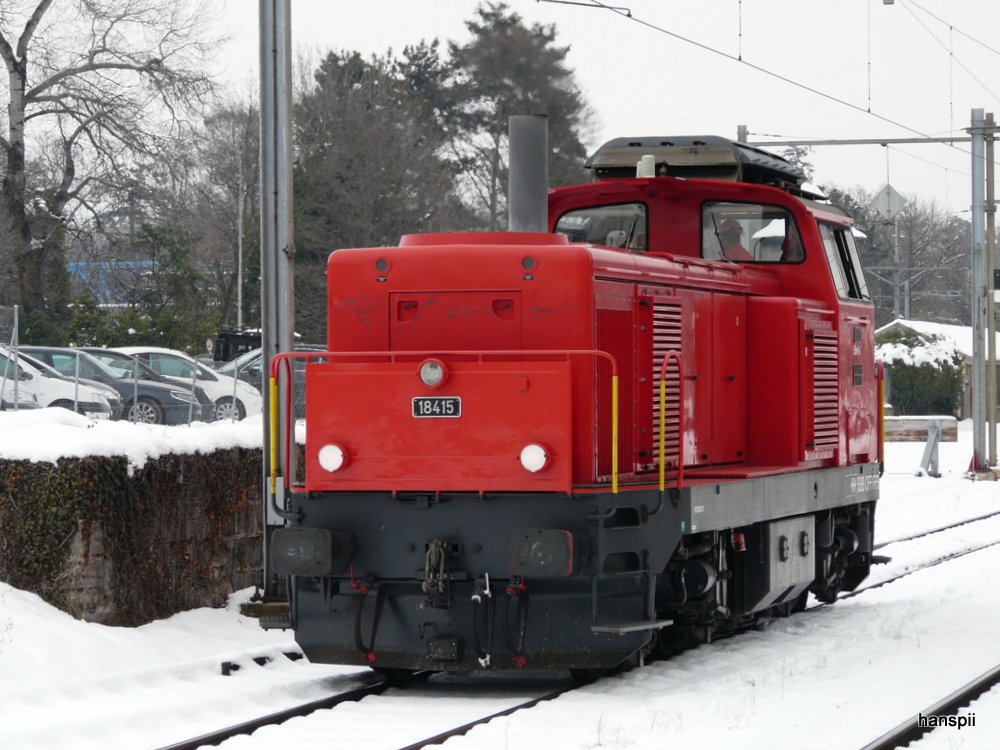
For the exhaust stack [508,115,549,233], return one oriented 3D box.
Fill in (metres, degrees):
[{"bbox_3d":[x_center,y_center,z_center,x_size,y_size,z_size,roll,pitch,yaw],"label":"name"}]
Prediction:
[{"bbox_3d":[0.225,-1.511,29.161,0.320,1.040,0.320,0,0,15],"label":"exhaust stack"}]

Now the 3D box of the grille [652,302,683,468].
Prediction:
[{"bbox_3d":[1.328,0.088,29.389,0.070,1.310,1.030,0,0,15],"label":"grille"}]

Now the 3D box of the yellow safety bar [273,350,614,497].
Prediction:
[{"bbox_3d":[-0.431,0.339,26.649,2.600,1.040,0.160,0,0,15],"label":"yellow safety bar"}]

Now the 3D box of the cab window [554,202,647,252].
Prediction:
[{"bbox_3d":[0.905,-1.298,34.609,0.950,0.550,0.070,0,0,15],"label":"cab window"}]

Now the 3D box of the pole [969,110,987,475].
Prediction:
[{"bbox_3d":[11.330,-1.995,88.000,0.290,8.600,0.290,-1,0,15],"label":"pole"}]

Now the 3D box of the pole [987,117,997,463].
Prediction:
[{"bbox_3d":[11.743,-2.054,89.000,0.180,8.500,0.180,-1,0,15],"label":"pole"}]

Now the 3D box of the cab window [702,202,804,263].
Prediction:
[{"bbox_3d":[2.335,-1.306,34.230,0.950,0.550,0.070,0,0,15],"label":"cab window"}]

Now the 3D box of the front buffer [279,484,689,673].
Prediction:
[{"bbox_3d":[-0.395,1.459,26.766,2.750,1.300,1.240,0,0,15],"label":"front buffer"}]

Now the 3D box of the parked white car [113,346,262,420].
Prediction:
[{"bbox_3d":[-5.810,0.252,66.850,4.250,1.500,1.780,0,0,15],"label":"parked white car"}]

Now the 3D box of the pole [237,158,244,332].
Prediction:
[{"bbox_3d":[-7.799,-2.798,112.000,0.130,7.540,0.130,0,0,15],"label":"pole"}]

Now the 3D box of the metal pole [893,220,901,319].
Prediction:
[{"bbox_3d":[18.087,-2.522,170.000,0.220,9.330,0.220,0,0,15],"label":"metal pole"}]

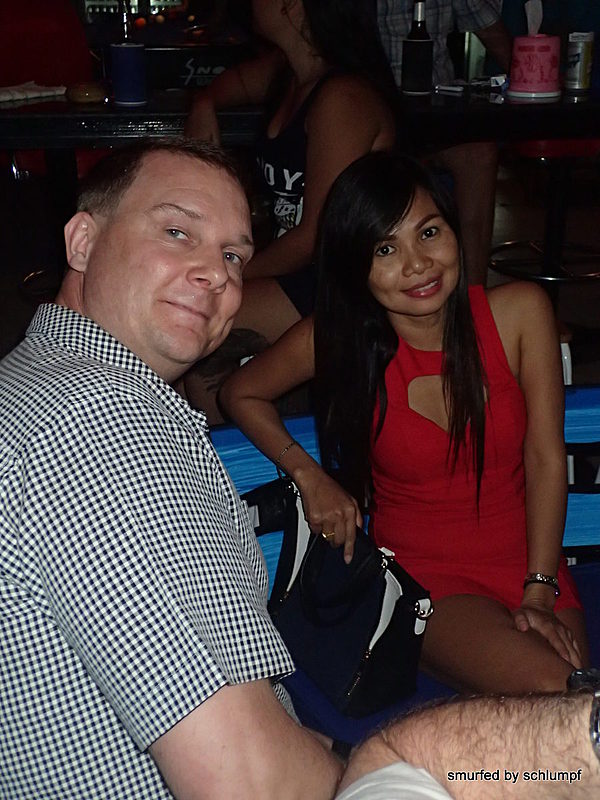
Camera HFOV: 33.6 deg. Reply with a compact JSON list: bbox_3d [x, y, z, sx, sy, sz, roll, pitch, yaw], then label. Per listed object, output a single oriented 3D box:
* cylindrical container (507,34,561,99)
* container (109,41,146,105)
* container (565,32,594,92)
[{"bbox_3d":[0.566,-0.800,2.388,0.130,0.137,0.130,-1,20,0],"label":"cylindrical container"},{"bbox_3d":[-0.409,-0.780,2.385,0.076,0.132,0.076,-1,20,0],"label":"container"},{"bbox_3d":[0.749,-0.902,2.655,0.065,0.141,0.065,-1,20,0],"label":"container"}]

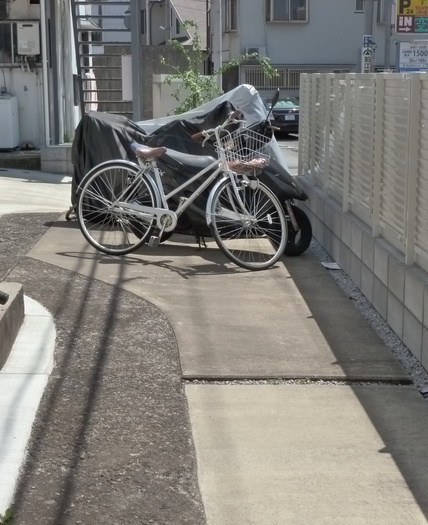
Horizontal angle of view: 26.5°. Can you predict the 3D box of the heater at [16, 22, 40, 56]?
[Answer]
[{"bbox_3d":[-3.043,-3.673,14.950,0.355,0.535,0.210,-1,12,-2],"label":"heater"}]

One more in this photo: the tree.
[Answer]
[{"bbox_3d":[0.088,-2.701,14.500,1.850,2.270,1.550,0,12,0],"label":"tree"}]

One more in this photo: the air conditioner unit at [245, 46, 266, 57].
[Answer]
[{"bbox_3d":[1.672,-8.222,35.800,0.790,0.540,0.290,-1,12,-1],"label":"air conditioner unit"}]

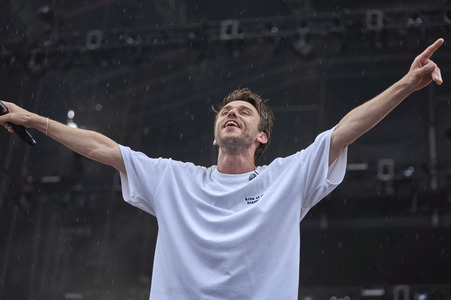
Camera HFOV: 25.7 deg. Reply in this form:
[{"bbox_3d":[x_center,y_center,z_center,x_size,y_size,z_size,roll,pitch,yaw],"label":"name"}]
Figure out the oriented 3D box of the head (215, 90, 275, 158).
[{"bbox_3d":[0.062,-0.084,3.250,0.185,0.250,0.220,-4,-46,11],"label":"head"}]

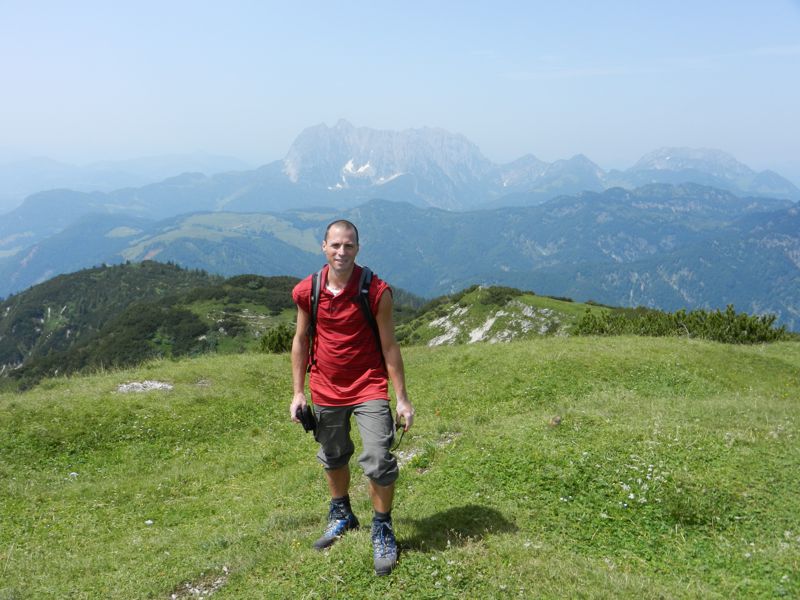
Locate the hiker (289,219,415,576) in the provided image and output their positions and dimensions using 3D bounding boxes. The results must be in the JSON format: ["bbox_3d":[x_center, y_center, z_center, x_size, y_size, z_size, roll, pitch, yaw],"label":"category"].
[{"bbox_3d":[-0.225,0.477,3.856,0.580,1.770,0.600,2,11,12],"label":"hiker"}]

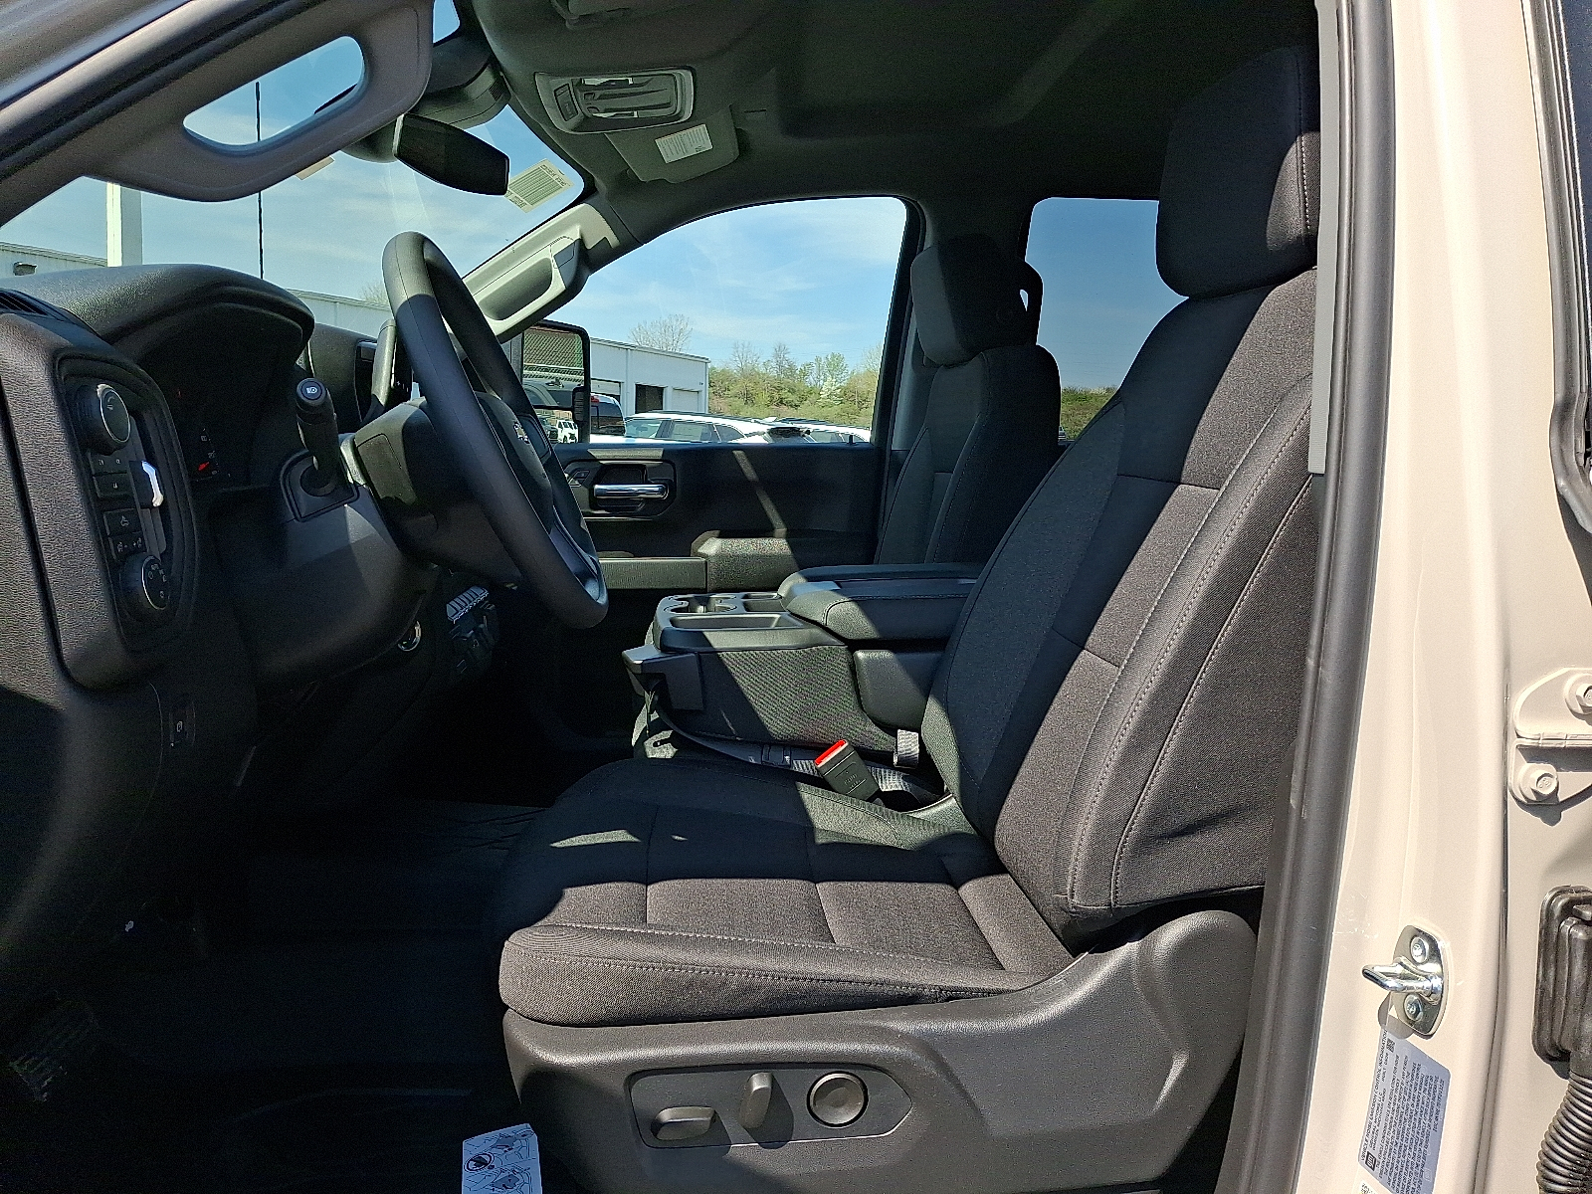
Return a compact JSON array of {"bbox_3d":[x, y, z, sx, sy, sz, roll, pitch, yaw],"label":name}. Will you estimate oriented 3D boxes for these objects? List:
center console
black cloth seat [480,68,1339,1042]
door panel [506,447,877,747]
[{"bbox_3d":[0.026,0.070,1.561,0.500,0.192,0.343,1,7,-6],"label":"center console"},{"bbox_3d":[0.118,-0.099,1.101,0.788,0.813,0.540,1,7,-6],"label":"black cloth seat"},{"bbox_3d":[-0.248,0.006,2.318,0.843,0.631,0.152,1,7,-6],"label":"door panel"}]

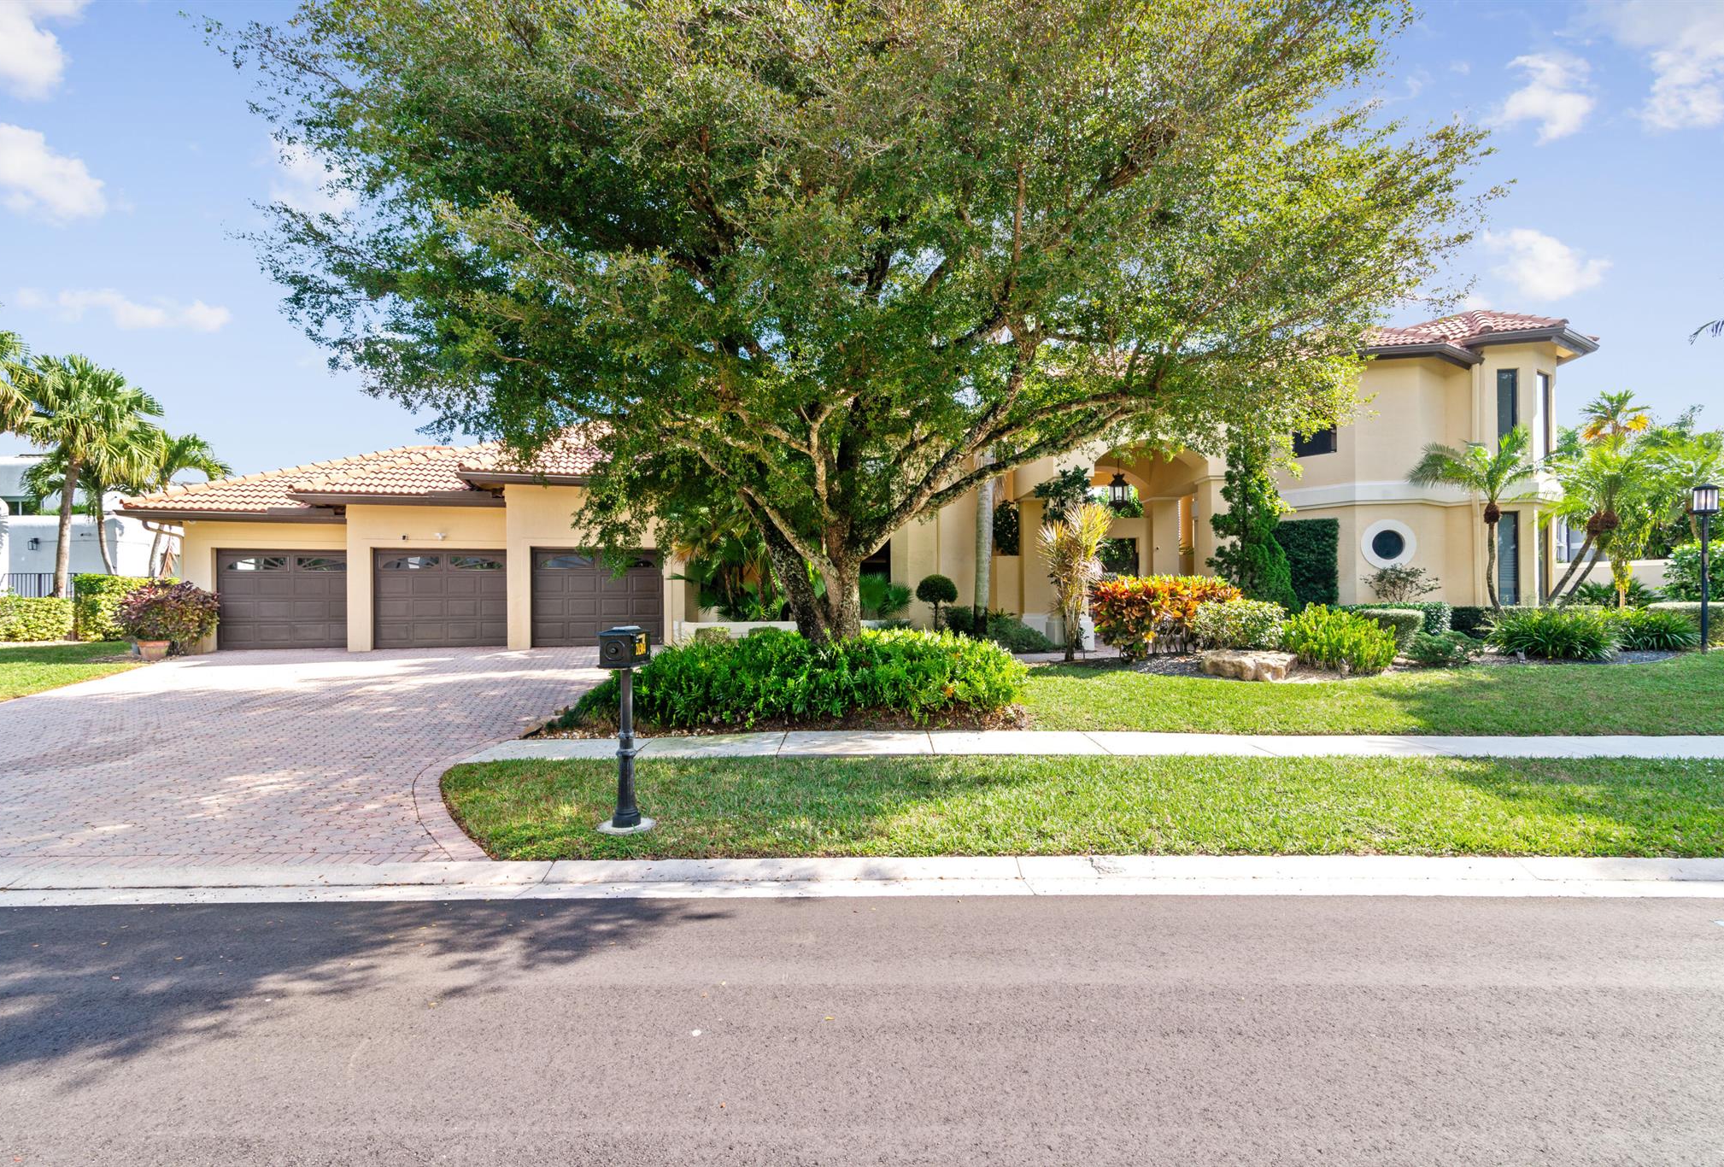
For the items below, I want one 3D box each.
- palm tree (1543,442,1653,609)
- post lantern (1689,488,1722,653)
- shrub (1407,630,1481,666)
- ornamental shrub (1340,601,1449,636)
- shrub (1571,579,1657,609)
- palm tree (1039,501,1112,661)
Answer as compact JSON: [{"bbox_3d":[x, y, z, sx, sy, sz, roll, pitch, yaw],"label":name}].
[{"bbox_3d":[16.100,-1.000,17.100,2.200,4.300,2.200,0,0,0],"label":"palm tree"},{"bbox_3d":[16.800,-0.300,15.500,0.380,3.400,0.380,0,0,0],"label":"post lantern"},{"bbox_3d":[10.700,1.160,14.300,1.150,0.660,1.050,0,0,0],"label":"shrub"},{"bbox_3d":[10.237,0.830,15.000,1.800,0.870,0.900,0,0,21],"label":"ornamental shrub"},{"bbox_3d":[15.736,0.570,16.300,1.350,1.250,1.300,0,0,44],"label":"shrub"},{"bbox_3d":[4.030,-0.050,14.650,1.350,3.020,1.300,0,0,0],"label":"palm tree"}]

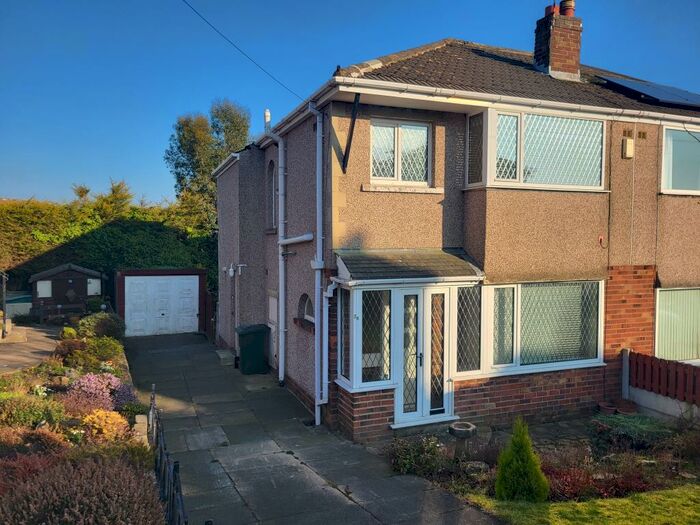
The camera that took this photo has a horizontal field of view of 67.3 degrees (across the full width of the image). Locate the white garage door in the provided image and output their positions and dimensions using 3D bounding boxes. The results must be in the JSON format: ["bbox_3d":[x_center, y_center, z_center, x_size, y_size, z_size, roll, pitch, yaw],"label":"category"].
[{"bbox_3d":[-6.167,1.414,17.339,2.300,1.962,0.100,-1,3,-21],"label":"white garage door"}]

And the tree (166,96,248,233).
[{"bbox_3d":[-7.316,-3.200,27.072,4.500,10.438,4.500,-1,3,-21],"label":"tree"}]

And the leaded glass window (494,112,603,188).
[{"bbox_3d":[3.432,-1.862,8.917,2.383,1.220,0.110,-1,3,-21],"label":"leaded glass window"}]

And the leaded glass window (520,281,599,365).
[{"bbox_3d":[3.656,1.055,9.174,1.764,1.433,0.070,-1,3,-21],"label":"leaded glass window"}]

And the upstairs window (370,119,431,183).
[{"bbox_3d":[0.824,-1.730,8.340,1.066,1.027,0.090,-1,4,-21],"label":"upstairs window"}]

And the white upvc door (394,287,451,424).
[{"bbox_3d":[1.103,1.387,7.904,0.959,2.057,0.090,-1,4,-21],"label":"white upvc door"}]

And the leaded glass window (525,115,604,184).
[{"bbox_3d":[3.507,-1.812,8.617,1.651,1.090,0.070,-1,4,-21],"label":"leaded glass window"}]

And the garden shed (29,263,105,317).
[{"bbox_3d":[-10.286,1.028,19.532,2.388,2.048,2.200,-1,3,-21],"label":"garden shed"}]

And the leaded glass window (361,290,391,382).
[{"bbox_3d":[0.382,1.069,7.610,0.481,1.335,0.070,-1,4,-21],"label":"leaded glass window"}]

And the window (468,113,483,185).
[{"bbox_3d":[2.006,-1.812,8.400,0.070,1.111,0.402,-1,4,-21],"label":"window"}]

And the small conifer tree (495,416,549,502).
[{"bbox_3d":[1.630,1.847,4.969,0.490,0.789,0.490,1,4,19],"label":"small conifer tree"}]

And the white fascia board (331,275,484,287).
[{"bbox_3d":[0.923,0.278,8.341,2.303,0.120,0.817,-1,3,-21],"label":"white fascia board"}]

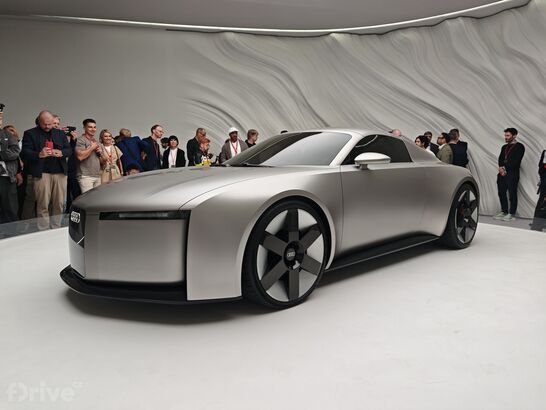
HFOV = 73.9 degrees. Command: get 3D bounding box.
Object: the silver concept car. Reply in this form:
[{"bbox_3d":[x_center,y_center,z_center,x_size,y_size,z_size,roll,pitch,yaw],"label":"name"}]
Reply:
[{"bbox_3d":[0.489,-0.150,3.748,4.520,1.280,1.970,-5,7,-40],"label":"silver concept car"}]

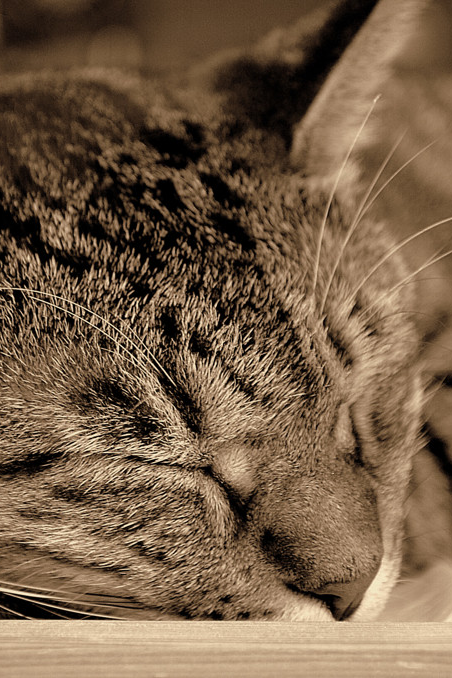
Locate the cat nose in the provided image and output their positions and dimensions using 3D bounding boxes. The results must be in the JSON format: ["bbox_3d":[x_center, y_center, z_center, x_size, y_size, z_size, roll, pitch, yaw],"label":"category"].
[{"bbox_3d":[0.021,0.044,0.360,0.015,0.011,0.009,-16,19,-26],"label":"cat nose"}]

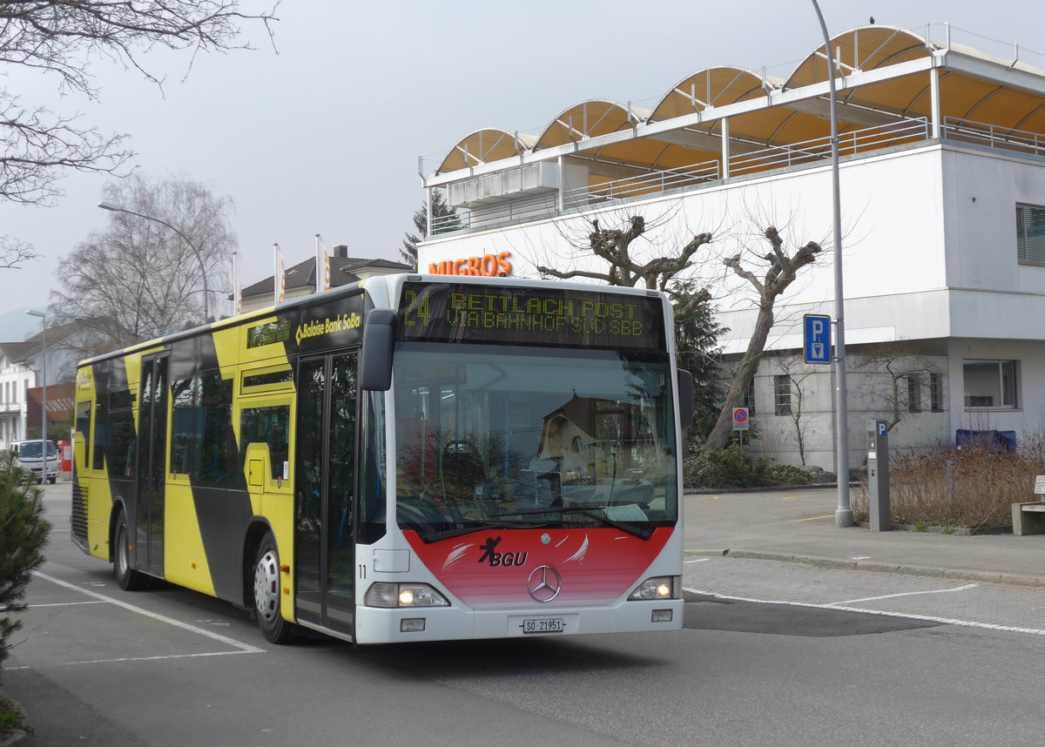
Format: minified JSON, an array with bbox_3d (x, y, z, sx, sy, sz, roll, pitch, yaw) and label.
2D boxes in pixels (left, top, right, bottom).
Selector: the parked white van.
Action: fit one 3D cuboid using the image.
[{"bbox_3d":[-22.588,4.039,73.181,1.800,2.020,4.800,1,-3,-27],"label":"parked white van"}]

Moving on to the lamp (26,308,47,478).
[{"bbox_3d":[-21.089,1.002,69.500,0.950,7.600,0.300,0,-3,-25],"label":"lamp"}]

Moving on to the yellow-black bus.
[{"bbox_3d":[-2.341,0.942,16.531,2.600,2.880,11.950,2,-3,-25],"label":"yellow-black bus"}]

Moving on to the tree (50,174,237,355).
[{"bbox_3d":[-19.674,-2.688,83.000,9.800,15.500,9.200,0,-3,-25],"label":"tree"}]

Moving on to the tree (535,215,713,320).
[{"bbox_3d":[3.064,-1.125,47.500,5.200,7.300,4.700,0,-3,-25],"label":"tree"}]

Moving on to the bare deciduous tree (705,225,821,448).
[{"bbox_3d":[7.347,-1.027,49.000,3.500,6.950,3.200,0,-3,-25],"label":"bare deciduous tree"}]

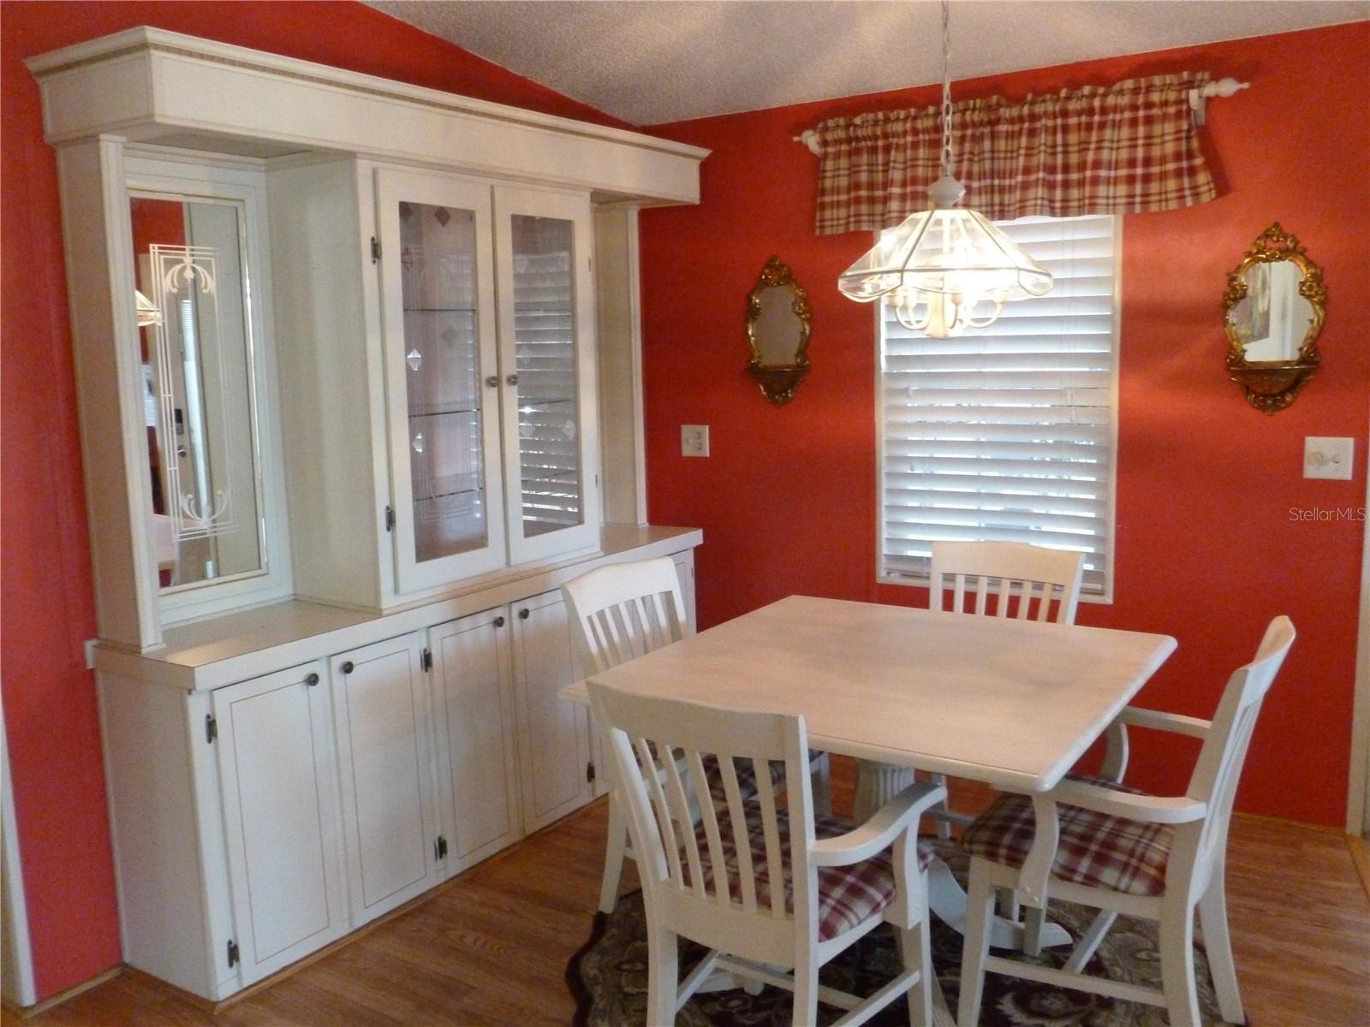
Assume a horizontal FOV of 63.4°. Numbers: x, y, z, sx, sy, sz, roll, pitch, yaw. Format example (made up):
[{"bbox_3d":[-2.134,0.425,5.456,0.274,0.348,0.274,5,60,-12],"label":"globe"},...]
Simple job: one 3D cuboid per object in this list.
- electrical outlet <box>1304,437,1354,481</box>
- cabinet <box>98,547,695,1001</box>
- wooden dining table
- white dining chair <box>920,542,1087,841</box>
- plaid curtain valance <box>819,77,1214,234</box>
[{"bbox_3d":[1.837,-0.156,3.164,0.122,0.122,0.011,4,10,34],"label":"electrical outlet"},{"bbox_3d":[-0.682,0.615,3.457,0.383,0.761,2.042,4,10,34],"label":"cabinet"},{"bbox_3d":[0.479,0.708,2.623,1.065,0.745,1.067,4,10,35],"label":"wooden dining table"},{"bbox_3d":[0.765,0.564,2.977,0.559,0.908,0.541,4,10,34],"label":"white dining chair"},{"bbox_3d":[0.999,-1.112,3.522,1.256,0.371,0.110,4,10,34],"label":"plaid curtain valance"}]

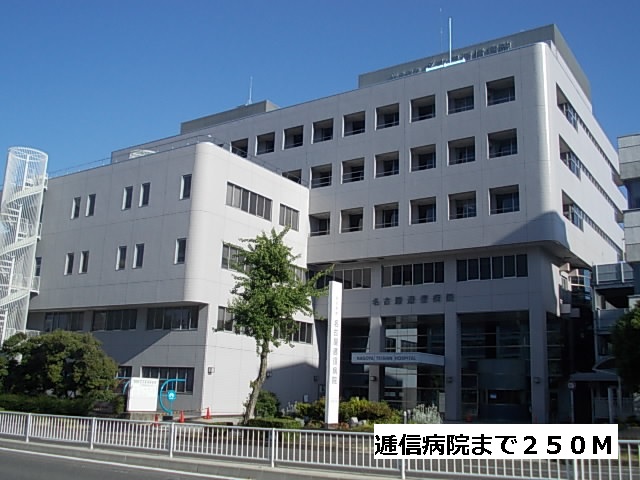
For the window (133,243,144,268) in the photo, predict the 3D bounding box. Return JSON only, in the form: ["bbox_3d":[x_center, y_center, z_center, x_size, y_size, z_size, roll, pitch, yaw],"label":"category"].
[{"bbox_3d":[-12.026,1.112,47.027,0.857,1.637,0.200,-7,-16,33],"label":"window"}]

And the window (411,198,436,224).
[{"bbox_3d":[7.273,-1.978,49.173,2.015,1.812,0.300,-7,-16,33],"label":"window"}]

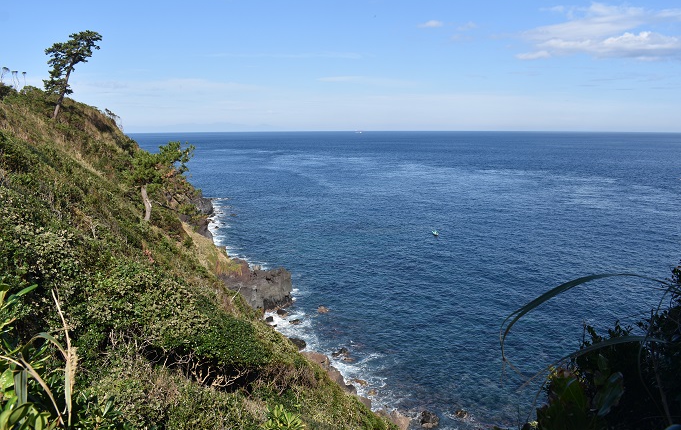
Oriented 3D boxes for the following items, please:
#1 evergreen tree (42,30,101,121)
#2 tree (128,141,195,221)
[{"bbox_3d":[-24.140,-12.660,46.000,5.000,7.800,4.600,0,9,0],"label":"evergreen tree"},{"bbox_3d":[-12.620,-2.430,36.000,4.600,5.500,4.300,0,9,0],"label":"tree"}]

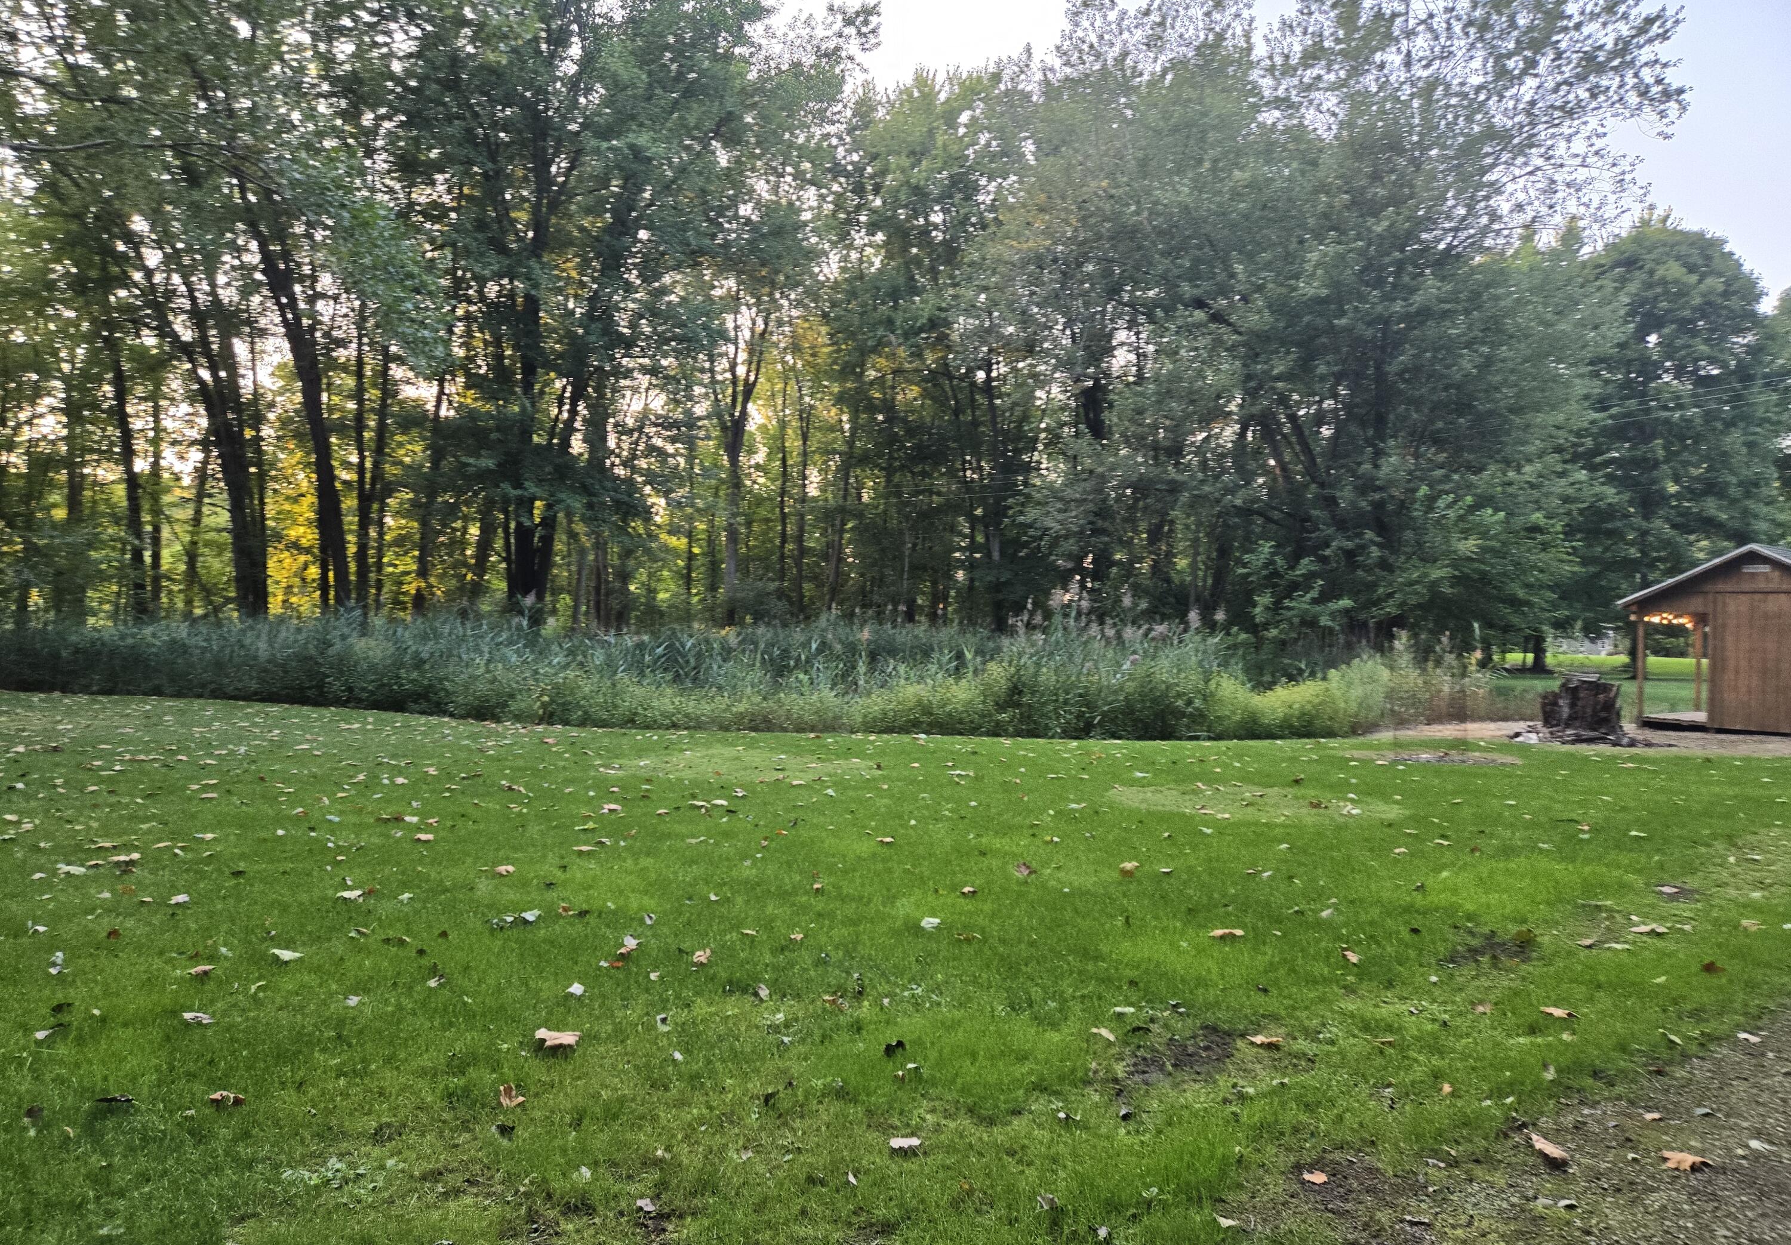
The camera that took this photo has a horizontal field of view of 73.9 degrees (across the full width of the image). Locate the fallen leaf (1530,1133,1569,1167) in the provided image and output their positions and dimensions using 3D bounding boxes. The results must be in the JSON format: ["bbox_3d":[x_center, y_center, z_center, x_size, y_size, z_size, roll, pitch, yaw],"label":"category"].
[{"bbox_3d":[1.868,1.509,3.396,0.075,0.040,0.170,0,0,0],"label":"fallen leaf"}]

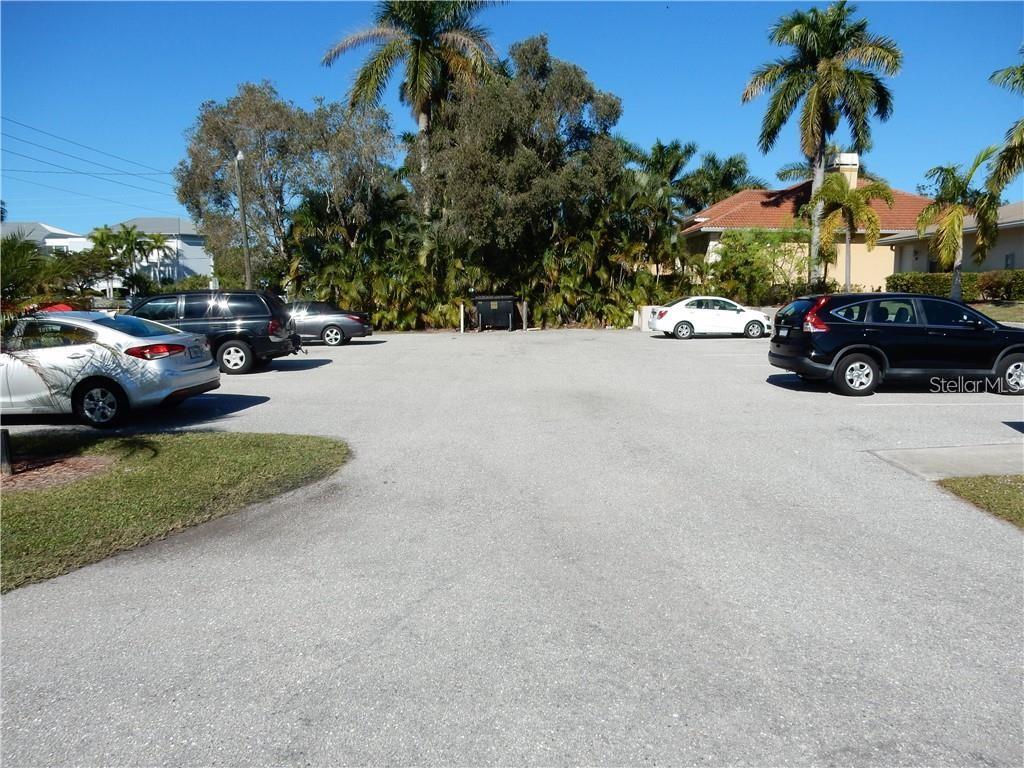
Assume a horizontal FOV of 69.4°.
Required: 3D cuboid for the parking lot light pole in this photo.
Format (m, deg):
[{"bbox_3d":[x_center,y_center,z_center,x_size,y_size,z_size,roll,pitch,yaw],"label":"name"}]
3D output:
[{"bbox_3d":[-11.016,-5.870,30.505,0.360,7.214,0.360,0,7,0],"label":"parking lot light pole"}]

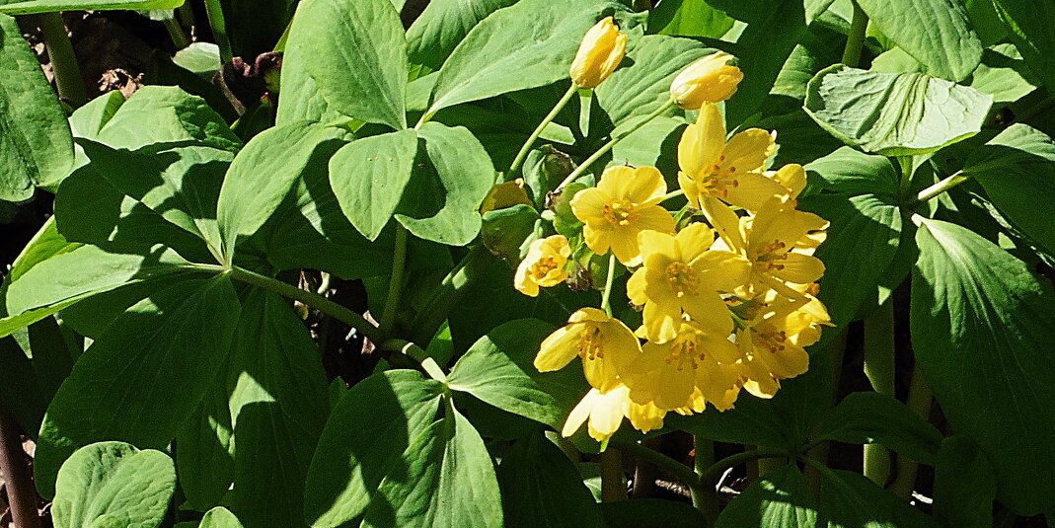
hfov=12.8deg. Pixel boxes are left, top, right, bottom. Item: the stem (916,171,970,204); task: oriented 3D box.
[{"bbox_3d":[0.085,-0.016,0.965,0.013,0.002,0.002,-30,0,0],"label":"stem"}]

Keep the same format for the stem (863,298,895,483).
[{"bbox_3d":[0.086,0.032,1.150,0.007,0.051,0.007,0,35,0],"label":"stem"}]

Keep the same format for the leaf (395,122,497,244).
[{"bbox_3d":[-0.018,-0.017,1.000,0.021,0.009,0.027,-13,62,-14],"label":"leaf"}]

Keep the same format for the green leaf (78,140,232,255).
[{"bbox_3d":[-0.081,-0.015,1.030,0.026,0.008,0.038,-25,49,-29],"label":"green leaf"}]

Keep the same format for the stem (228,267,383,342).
[{"bbox_3d":[-0.045,0.008,0.935,0.034,0.004,0.004,26,0,9],"label":"stem"}]

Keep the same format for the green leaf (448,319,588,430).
[{"bbox_3d":[-0.002,0.024,0.995,0.031,0.008,0.021,15,58,9],"label":"green leaf"}]

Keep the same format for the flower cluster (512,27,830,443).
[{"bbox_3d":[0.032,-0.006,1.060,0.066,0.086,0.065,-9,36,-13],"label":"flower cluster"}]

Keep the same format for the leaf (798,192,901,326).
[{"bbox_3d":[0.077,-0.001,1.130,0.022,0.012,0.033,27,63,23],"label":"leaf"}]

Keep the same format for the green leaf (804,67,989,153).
[{"bbox_3d":[0.076,-0.032,0.960,0.038,0.009,0.027,6,38,3],"label":"green leaf"}]

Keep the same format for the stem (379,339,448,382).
[{"bbox_3d":[-0.023,0.019,0.925,0.017,0.004,0.004,28,0,15],"label":"stem"}]

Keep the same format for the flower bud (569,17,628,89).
[{"bbox_3d":[0.014,-0.041,0.920,0.008,0.015,0.008,28,12,0],"label":"flower bud"}]

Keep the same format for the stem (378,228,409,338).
[{"bbox_3d":[-0.029,0.004,1.015,0.003,0.025,0.003,10,19,3],"label":"stem"}]

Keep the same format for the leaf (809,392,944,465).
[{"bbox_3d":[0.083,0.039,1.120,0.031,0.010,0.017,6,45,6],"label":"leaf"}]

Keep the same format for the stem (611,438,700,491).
[{"bbox_3d":[0.026,0.043,1.000,0.021,0.004,0.004,25,61,8],"label":"stem"}]

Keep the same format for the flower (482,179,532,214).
[{"bbox_3d":[-0.005,-0.014,1.003,0.011,0.009,0.011,14,35,20],"label":"flower"}]

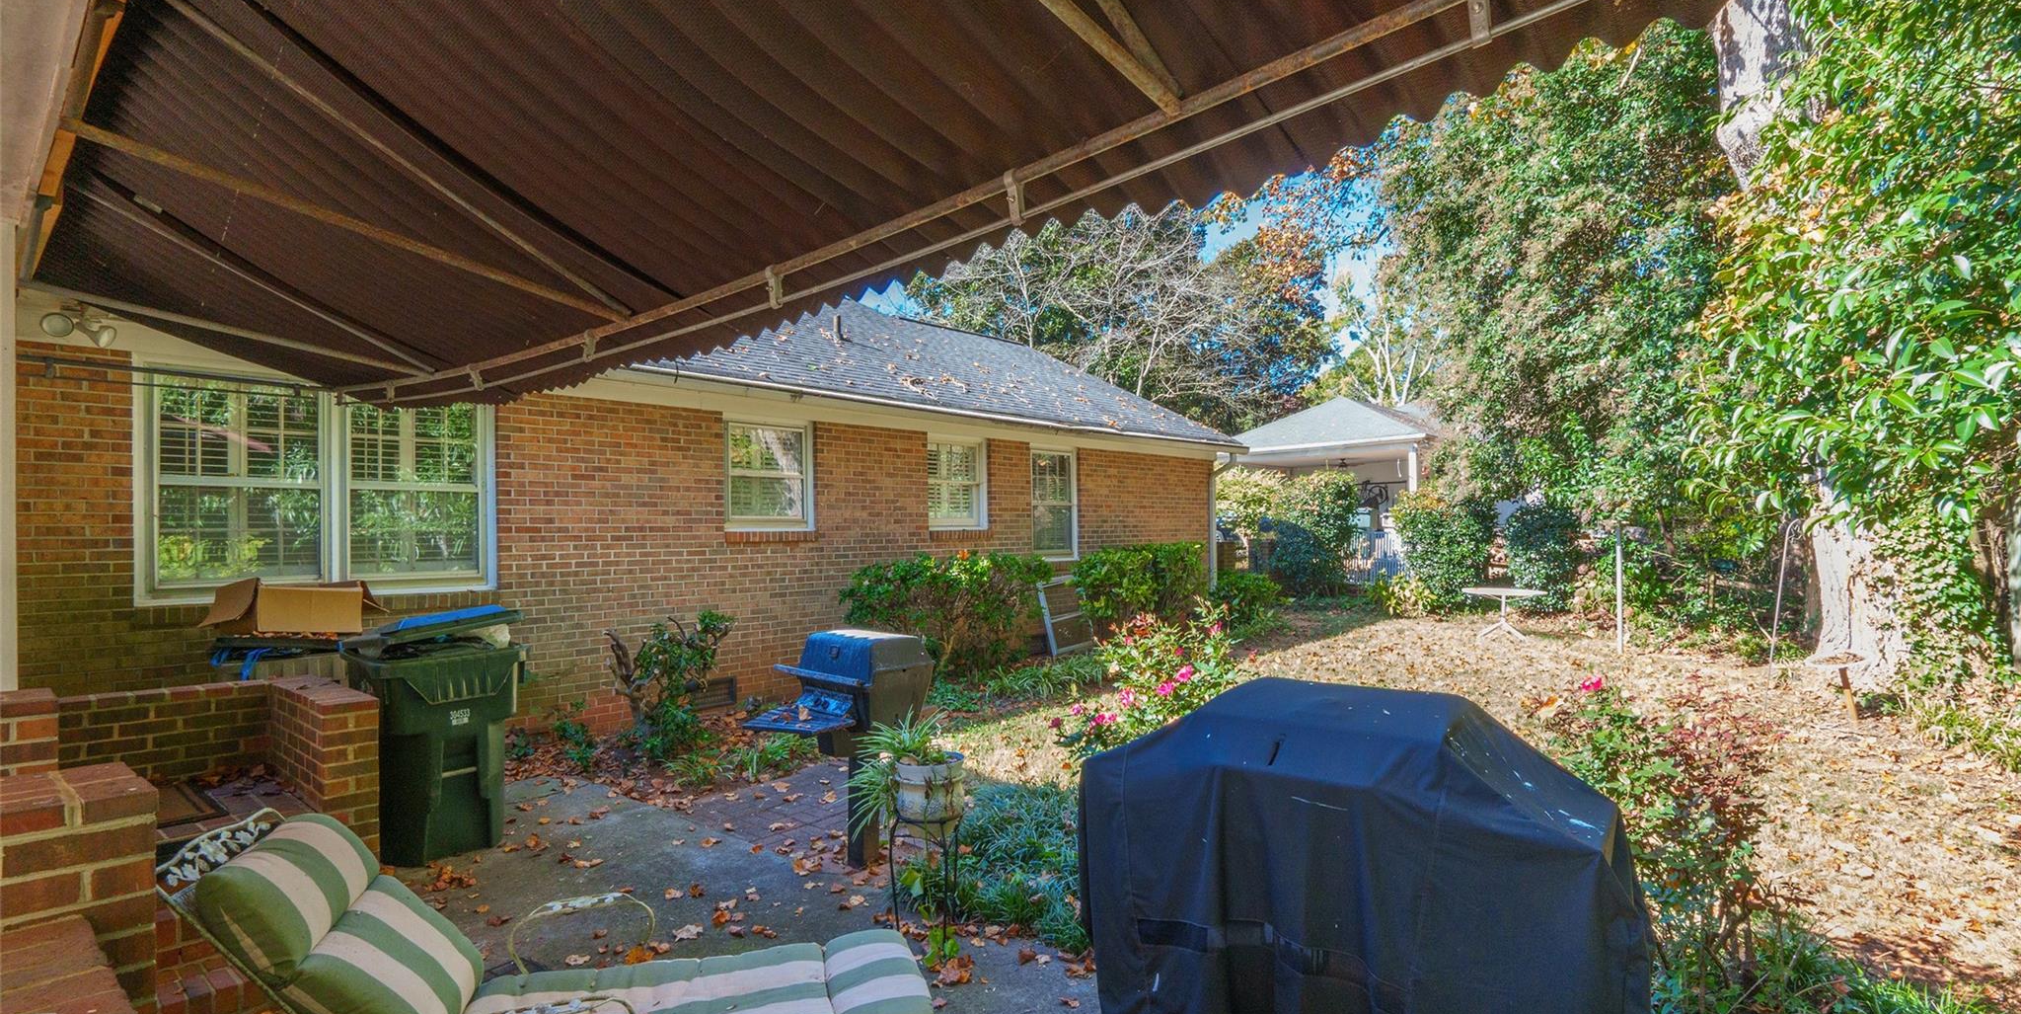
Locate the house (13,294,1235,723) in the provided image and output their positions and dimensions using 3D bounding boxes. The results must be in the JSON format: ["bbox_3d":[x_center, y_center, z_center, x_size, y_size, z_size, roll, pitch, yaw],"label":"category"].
[{"bbox_3d":[-2.854,-0.452,11.809,6.200,4.600,14.400,-1,-1,41],"label":"house"}]

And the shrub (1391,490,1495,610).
[{"bbox_3d":[7.963,0.794,16.500,1.720,2.226,1.700,0,-1,26],"label":"shrub"}]

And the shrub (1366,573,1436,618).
[{"bbox_3d":[6.587,1.506,15.200,1.150,0.767,1.100,0,-1,23],"label":"shrub"}]

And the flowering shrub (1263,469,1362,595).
[{"bbox_3d":[6.397,0.568,19.000,2.000,2.740,1.900,0,-1,19],"label":"flowering shrub"}]

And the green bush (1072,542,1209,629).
[{"bbox_3d":[1.900,1.171,12.108,1.100,1.360,2.300,-1,-1,41],"label":"green bush"}]

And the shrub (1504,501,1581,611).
[{"bbox_3d":[9.702,0.895,16.400,1.280,2.021,1.280,0,-1,31],"label":"shrub"}]

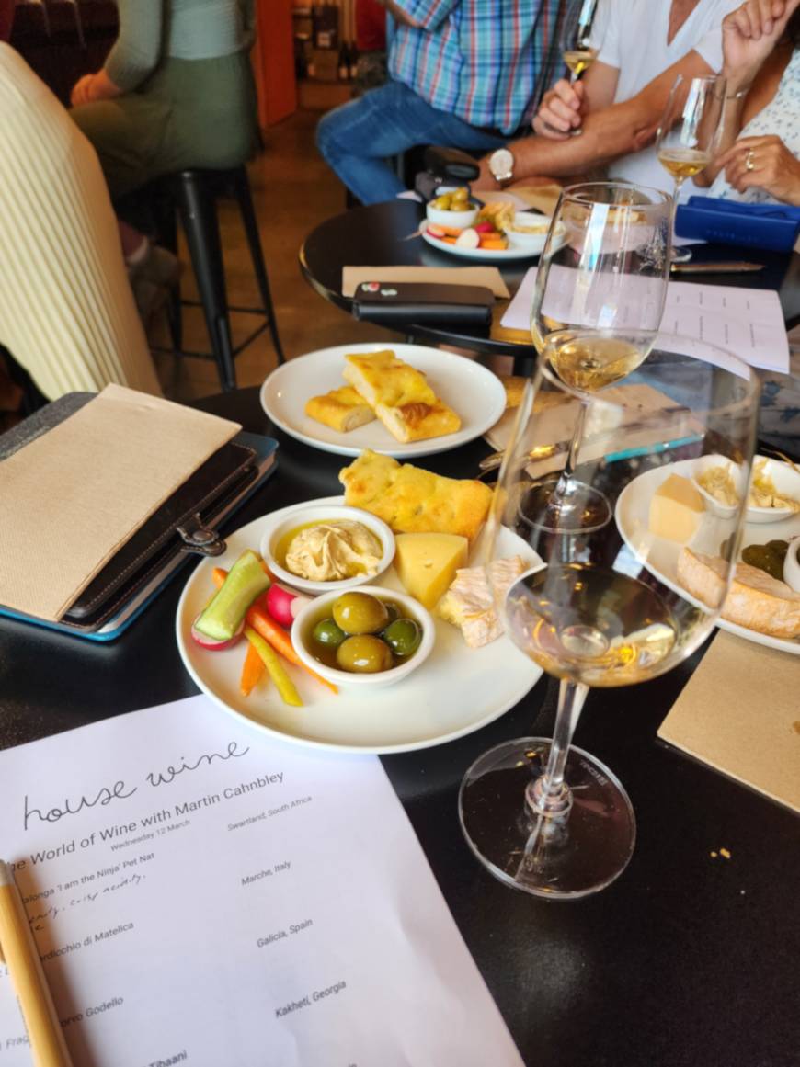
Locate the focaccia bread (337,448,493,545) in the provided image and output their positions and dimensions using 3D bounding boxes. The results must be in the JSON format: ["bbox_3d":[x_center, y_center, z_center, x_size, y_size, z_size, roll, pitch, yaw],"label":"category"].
[{"bbox_3d":[0.010,-0.024,0.467,0.096,0.025,0.051,13,38,17],"label":"focaccia bread"}]

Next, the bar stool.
[{"bbox_3d":[-0.655,-0.766,2.205,0.420,0.735,0.420,11,37,13],"label":"bar stool"}]

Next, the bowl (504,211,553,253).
[{"bbox_3d":[0.177,-0.393,0.945,0.080,0.034,0.080,1,37,0],"label":"bowl"}]

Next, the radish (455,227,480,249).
[{"bbox_3d":[0.092,-0.405,0.971,0.032,0.027,0.023,1,36,0],"label":"radish"}]

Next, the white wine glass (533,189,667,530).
[{"bbox_3d":[0.119,-0.102,0.449,0.077,0.208,0.077,1,36,0],"label":"white wine glass"}]

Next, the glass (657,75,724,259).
[{"bbox_3d":[0.371,-0.476,0.931,0.077,0.208,0.077,1,36,0],"label":"glass"}]

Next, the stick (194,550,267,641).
[{"bbox_3d":[-0.088,0.035,0.385,0.026,0.015,0.052,11,40,14],"label":"stick"}]

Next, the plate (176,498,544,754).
[{"bbox_3d":[-0.015,0.044,0.401,0.208,0.024,0.208,0,37,0],"label":"plate"}]

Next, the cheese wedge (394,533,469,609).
[{"bbox_3d":[0.020,0.025,0.424,0.047,0.021,0.060,1,36,0],"label":"cheese wedge"}]

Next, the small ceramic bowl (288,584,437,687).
[{"bbox_3d":[-0.019,0.060,0.367,0.072,0.030,0.072,1,36,0],"label":"small ceramic bowl"}]

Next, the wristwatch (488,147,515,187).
[{"bbox_3d":[0.172,-0.622,1.200,0.042,0.058,0.050,-20,18,1],"label":"wristwatch"}]

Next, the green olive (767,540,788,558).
[{"bbox_3d":[0.234,0.011,0.436,0.020,0.018,0.019,0,37,0],"label":"green olive"}]

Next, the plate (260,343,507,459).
[{"bbox_3d":[-0.014,-0.111,0.607,0.208,0.024,0.208,0,37,0],"label":"plate"}]

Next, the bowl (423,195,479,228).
[{"bbox_3d":[0.077,-0.457,1.027,0.076,0.032,0.076,1,37,0],"label":"bowl"}]

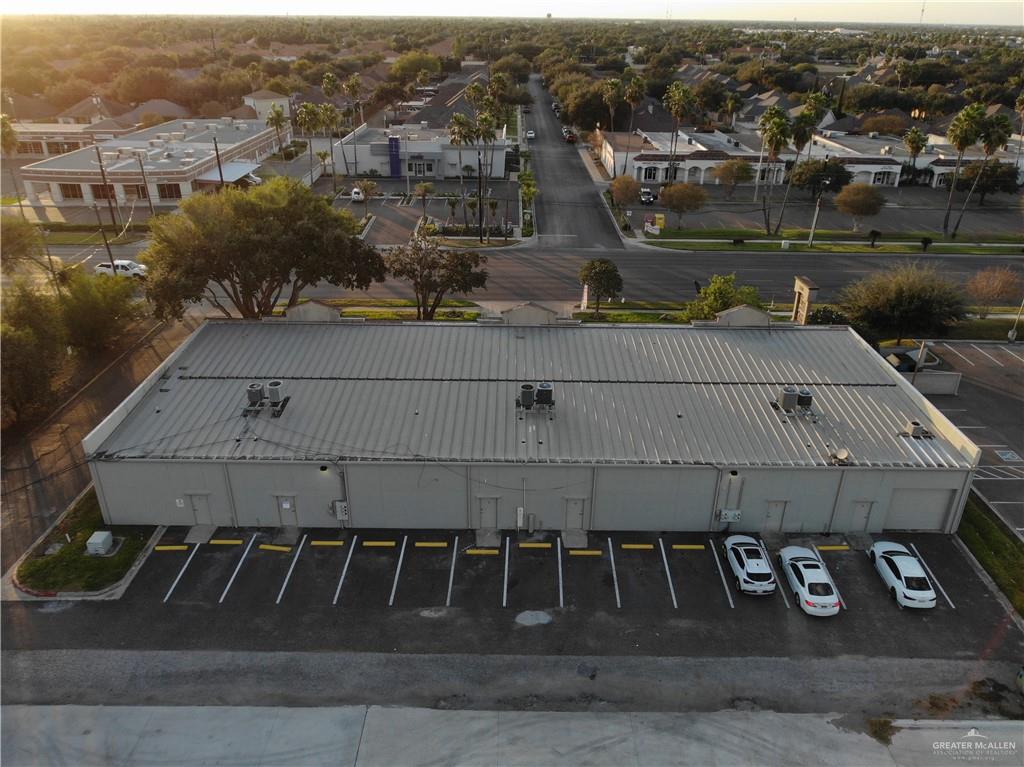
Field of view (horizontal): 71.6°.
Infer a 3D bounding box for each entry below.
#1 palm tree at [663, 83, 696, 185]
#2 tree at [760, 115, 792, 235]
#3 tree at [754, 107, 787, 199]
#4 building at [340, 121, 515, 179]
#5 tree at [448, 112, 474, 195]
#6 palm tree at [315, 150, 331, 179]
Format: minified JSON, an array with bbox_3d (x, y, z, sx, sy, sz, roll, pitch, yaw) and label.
[{"bbox_3d":[27.699,-41.614,118.893,5.021,16.630,4.400,0,27,0],"label":"palm tree"},{"bbox_3d":[34.497,-27.846,95.450,4.000,15.800,4.000,1,27,0],"label":"tree"},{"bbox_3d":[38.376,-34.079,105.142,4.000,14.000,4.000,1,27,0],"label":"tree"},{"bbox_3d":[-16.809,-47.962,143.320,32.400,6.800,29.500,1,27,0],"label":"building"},{"bbox_3d":[-6.655,-28.841,96.760,3.700,15.600,3.700,1,27,0],"label":"tree"},{"bbox_3d":[-33.150,-38.534,124.632,2.600,4.618,2.600,0,27,0],"label":"palm tree"}]

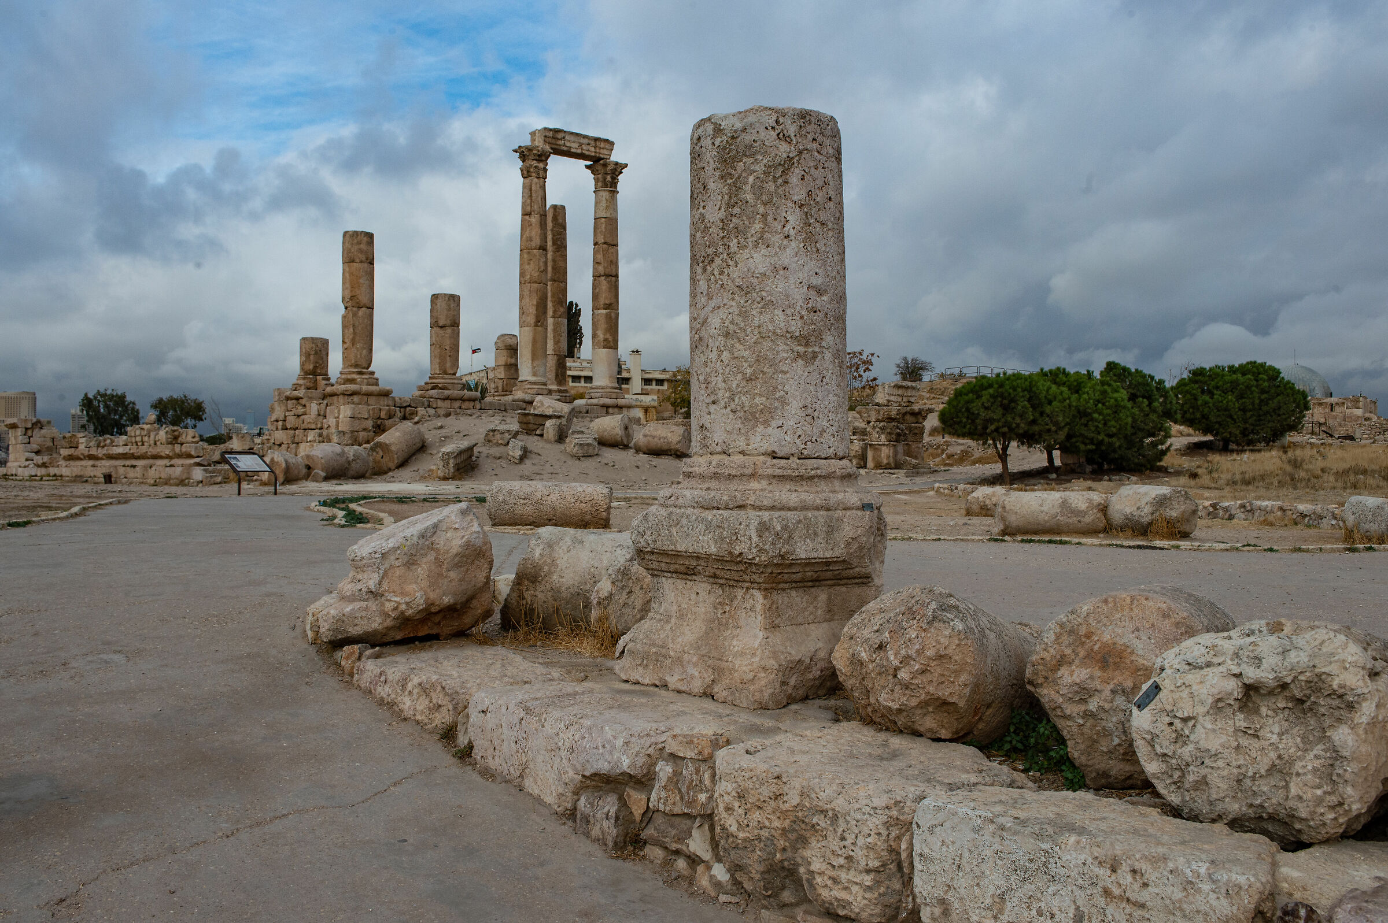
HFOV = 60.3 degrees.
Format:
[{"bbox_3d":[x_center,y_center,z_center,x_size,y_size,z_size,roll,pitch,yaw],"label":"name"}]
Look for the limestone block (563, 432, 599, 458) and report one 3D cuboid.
[{"bbox_3d":[-3.691,-0.587,39.496,0.950,0.800,0.750,0,1,-23],"label":"limestone block"}]

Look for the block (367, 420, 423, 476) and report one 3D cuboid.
[{"bbox_3d":[-10.204,-0.498,41.050,1.200,1.200,1.600,0,29,34],"label":"block"}]

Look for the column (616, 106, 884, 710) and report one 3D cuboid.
[{"bbox_3d":[0.371,-0.326,6.397,1.100,2.960,1.100,0,1,-43],"label":"column"}]

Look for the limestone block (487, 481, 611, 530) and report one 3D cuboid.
[{"bbox_3d":[-2.724,0.826,22.496,2.320,0.860,0.860,0,1,0],"label":"limestone block"}]

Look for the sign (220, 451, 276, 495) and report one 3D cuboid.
[{"bbox_3d":[-11.922,0.320,31.994,0.720,1.160,1.220,1,1,39],"label":"sign"}]

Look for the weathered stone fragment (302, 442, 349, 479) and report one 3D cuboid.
[{"bbox_3d":[-13.076,-0.008,42.300,1.240,1.260,1.380,0,0,20],"label":"weathered stone fragment"}]

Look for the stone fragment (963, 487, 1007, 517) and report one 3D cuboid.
[{"bbox_3d":[7.298,0.982,29.596,1.200,0.750,0.800,0,1,-6],"label":"stone fragment"}]

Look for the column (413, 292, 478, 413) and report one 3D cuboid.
[{"bbox_3d":[-9.999,-4.374,48.200,2.500,4.850,2.500,0,0,0],"label":"column"}]

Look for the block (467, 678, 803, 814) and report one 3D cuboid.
[{"bbox_3d":[-0.280,1.410,5.880,1.550,0.400,0.900,0,0,43],"label":"block"}]

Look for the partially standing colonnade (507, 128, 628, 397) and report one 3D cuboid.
[{"bbox_3d":[-5.520,-8.500,53.700,1.700,11.800,5.900,0,0,41],"label":"partially standing colonnade"}]

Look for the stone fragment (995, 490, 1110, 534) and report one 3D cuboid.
[{"bbox_3d":[5.974,0.857,20.000,1.850,0.750,0.760,0,0,0],"label":"stone fragment"}]

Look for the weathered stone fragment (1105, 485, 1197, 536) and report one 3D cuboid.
[{"bbox_3d":[7.595,0.818,19.800,0.820,0.800,1.150,0,0,-14],"label":"weathered stone fragment"}]

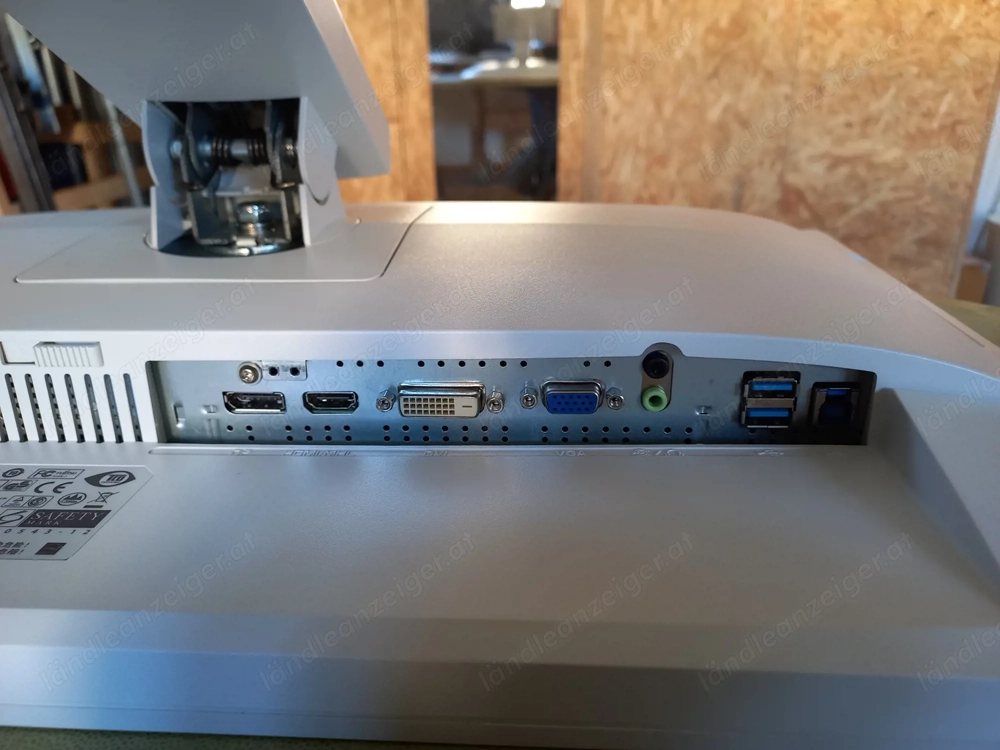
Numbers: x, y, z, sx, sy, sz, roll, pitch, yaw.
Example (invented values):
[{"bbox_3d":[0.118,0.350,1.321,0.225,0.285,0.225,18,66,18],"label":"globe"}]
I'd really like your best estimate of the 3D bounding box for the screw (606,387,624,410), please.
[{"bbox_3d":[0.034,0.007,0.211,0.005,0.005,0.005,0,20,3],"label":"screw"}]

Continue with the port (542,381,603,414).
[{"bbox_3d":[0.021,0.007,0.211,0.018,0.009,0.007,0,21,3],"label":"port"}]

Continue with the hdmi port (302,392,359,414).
[{"bbox_3d":[-0.051,0.007,0.222,0.017,0.007,0.008,0,21,3],"label":"hdmi port"}]

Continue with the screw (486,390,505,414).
[{"bbox_3d":[-0.001,0.008,0.213,0.005,0.005,0.005,0,21,3],"label":"screw"}]

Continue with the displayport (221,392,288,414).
[{"bbox_3d":[-0.074,0.007,0.223,0.019,0.007,0.008,0,21,3],"label":"displayport"}]

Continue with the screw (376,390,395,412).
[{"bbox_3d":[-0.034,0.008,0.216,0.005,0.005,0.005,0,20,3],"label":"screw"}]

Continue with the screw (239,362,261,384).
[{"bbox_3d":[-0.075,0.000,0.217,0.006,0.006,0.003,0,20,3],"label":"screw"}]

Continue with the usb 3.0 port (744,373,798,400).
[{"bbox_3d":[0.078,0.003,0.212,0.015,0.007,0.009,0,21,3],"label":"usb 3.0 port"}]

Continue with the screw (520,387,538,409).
[{"bbox_3d":[0.009,0.007,0.211,0.005,0.005,0.005,0,21,3],"label":"screw"}]

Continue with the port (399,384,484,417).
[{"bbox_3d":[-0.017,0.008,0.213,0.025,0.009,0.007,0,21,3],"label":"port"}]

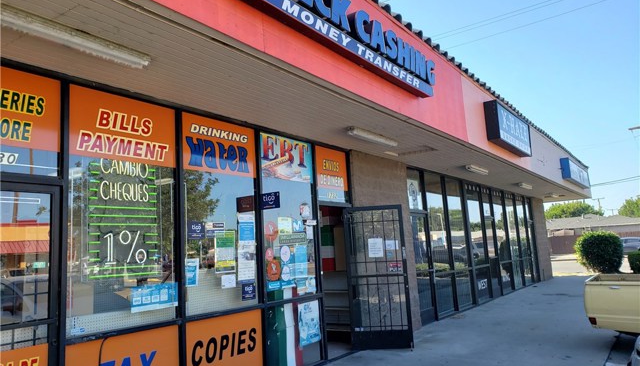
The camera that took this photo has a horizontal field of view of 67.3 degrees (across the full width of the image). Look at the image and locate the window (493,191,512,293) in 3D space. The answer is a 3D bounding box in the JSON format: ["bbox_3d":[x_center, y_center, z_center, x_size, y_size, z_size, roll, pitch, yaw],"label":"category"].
[{"bbox_3d":[5.373,1.710,14.240,0.080,2.948,1.209,-9,-10,35],"label":"window"}]

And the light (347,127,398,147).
[{"bbox_3d":[0.775,-0.617,6.766,0.139,0.084,1.240,-9,-10,35],"label":"light"}]

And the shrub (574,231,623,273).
[{"bbox_3d":[10.718,2.694,18.500,1.820,1.680,1.820,-9,-10,35],"label":"shrub"}]

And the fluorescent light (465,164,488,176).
[{"bbox_3d":[3.347,-0.254,10.227,0.139,0.094,1.221,-9,-10,35],"label":"fluorescent light"}]

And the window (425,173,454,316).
[{"bbox_3d":[2.535,1.282,10.276,0.080,2.925,1.092,-9,-10,35],"label":"window"}]

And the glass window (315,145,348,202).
[{"bbox_3d":[0.177,-0.104,7.224,0.080,0.799,0.897,-9,-10,35],"label":"glass window"}]

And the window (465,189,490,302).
[{"bbox_3d":[4.029,1.524,12.358,0.080,2.925,1.209,-9,-10,35],"label":"window"}]

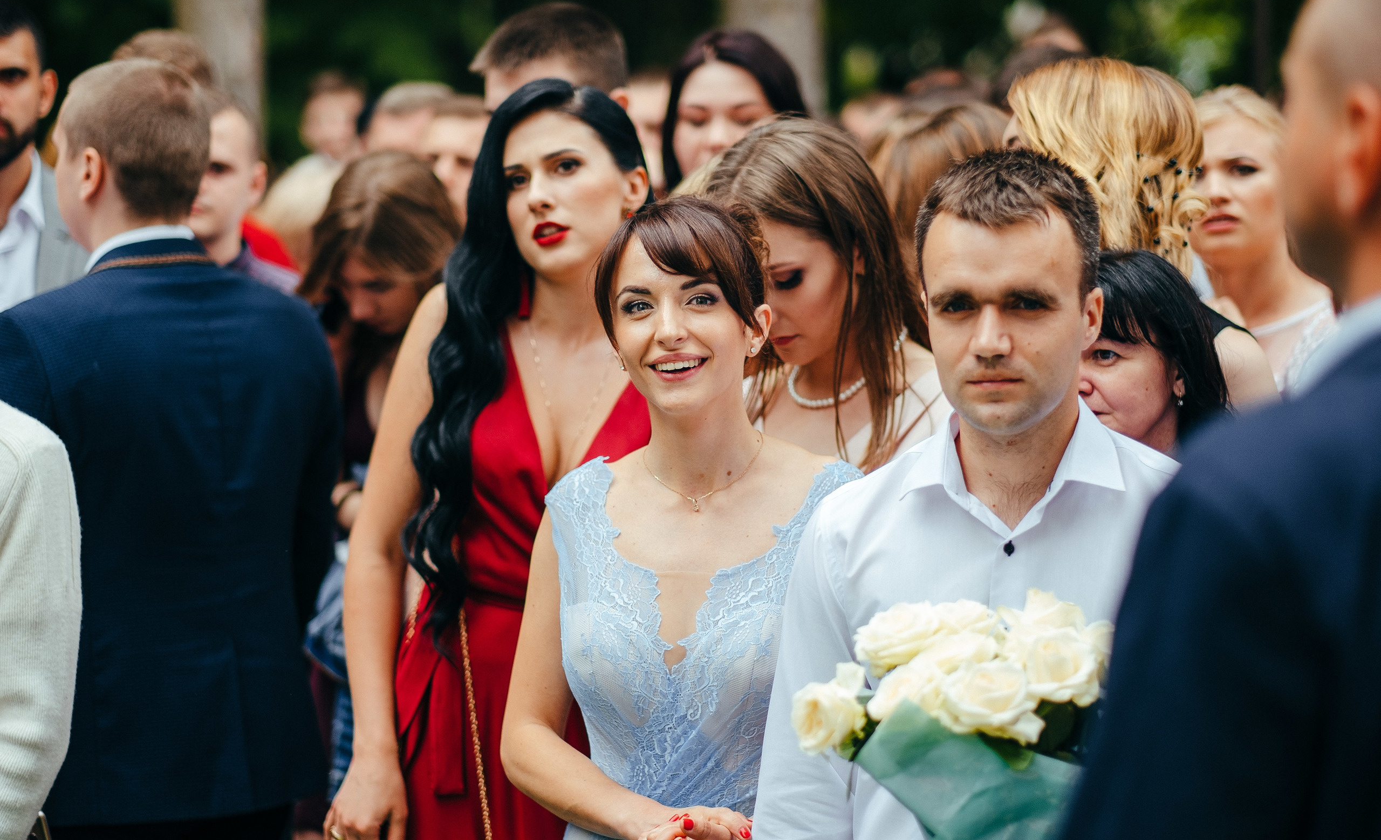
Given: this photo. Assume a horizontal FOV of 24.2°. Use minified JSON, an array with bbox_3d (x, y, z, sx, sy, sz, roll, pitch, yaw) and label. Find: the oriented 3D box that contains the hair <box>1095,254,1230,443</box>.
[{"bbox_3d":[0.515,-0.075,3.650,0.200,0.250,0.230,5,7,40],"label":"hair"}]

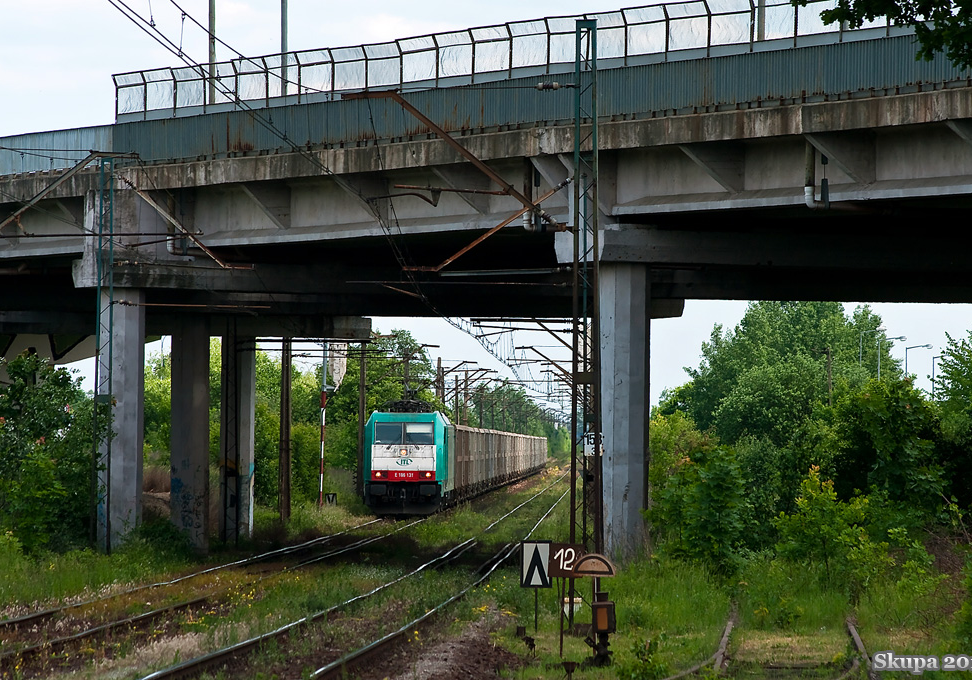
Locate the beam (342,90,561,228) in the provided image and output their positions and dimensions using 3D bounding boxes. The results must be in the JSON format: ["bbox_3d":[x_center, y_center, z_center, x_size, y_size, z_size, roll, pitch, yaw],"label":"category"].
[{"bbox_3d":[-0.443,-2.316,82.000,2.800,1.770,0.120,1,-1,-2],"label":"beam"}]

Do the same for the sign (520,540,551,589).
[{"bbox_3d":[0.650,2.894,82.300,0.400,0.600,0.030,0,-1,0],"label":"sign"}]

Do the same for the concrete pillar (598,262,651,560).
[{"bbox_3d":[2.529,1.487,116.445,0.880,5.800,0.880,1,-1,-27],"label":"concrete pillar"}]

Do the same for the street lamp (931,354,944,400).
[{"bbox_3d":[32.385,5.879,450.000,1.900,9.800,0.300,0,-1,0],"label":"street lamp"}]

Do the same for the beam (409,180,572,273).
[{"bbox_3d":[0.043,-2.006,111.000,2.920,1.650,0.100,1,-1,-2],"label":"beam"}]

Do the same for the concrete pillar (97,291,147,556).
[{"bbox_3d":[-7.585,1.803,132.946,0.880,5.750,0.880,1,-1,-27],"label":"concrete pillar"}]

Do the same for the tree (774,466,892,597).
[{"bbox_3d":[5.328,2.951,98.000,1.800,2.050,1.700,0,-1,0],"label":"tree"}]

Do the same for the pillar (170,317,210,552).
[{"bbox_3d":[-7.275,2.321,157.444,0.880,5.900,0.880,1,-1,-27],"label":"pillar"}]

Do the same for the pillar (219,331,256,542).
[{"bbox_3d":[-7.069,2.739,181.945,0.880,5.850,0.880,1,-1,-27],"label":"pillar"}]

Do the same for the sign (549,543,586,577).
[{"bbox_3d":[0.912,2.467,71.500,0.420,0.380,0.030,0,-1,0],"label":"sign"}]

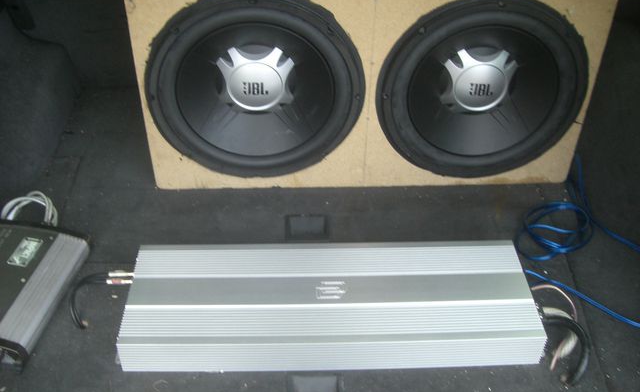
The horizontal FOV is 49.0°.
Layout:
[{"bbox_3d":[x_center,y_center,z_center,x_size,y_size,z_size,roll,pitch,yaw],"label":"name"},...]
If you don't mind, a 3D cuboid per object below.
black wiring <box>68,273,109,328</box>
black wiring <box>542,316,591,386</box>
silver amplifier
[{"bbox_3d":[-0.373,0.169,1.132,0.055,0.036,0.089,-1,38,-2],"label":"black wiring"},{"bbox_3d":[0.373,0.234,1.056,0.071,0.040,0.102,-1,38,-2],"label":"black wiring"},{"bbox_3d":[0.017,0.168,1.119,0.625,0.060,0.211,-1,38,-2],"label":"silver amplifier"}]

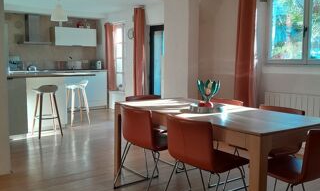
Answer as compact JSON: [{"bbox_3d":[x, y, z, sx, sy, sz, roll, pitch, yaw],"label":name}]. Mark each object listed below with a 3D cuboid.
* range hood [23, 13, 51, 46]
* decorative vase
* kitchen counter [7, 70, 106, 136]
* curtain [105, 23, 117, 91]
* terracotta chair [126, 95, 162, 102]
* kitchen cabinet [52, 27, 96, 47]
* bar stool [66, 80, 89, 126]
[{"bbox_3d":[-2.889,-1.555,7.501,0.600,0.680,0.480,-3,7,-30],"label":"range hood"},{"bbox_3d":[0.418,-0.021,2.777,0.200,0.235,0.200,0,6,0],"label":"decorative vase"},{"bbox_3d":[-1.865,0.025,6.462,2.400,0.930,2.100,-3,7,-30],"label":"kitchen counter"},{"bbox_3d":[-1.175,-0.921,7.628,0.130,1.570,0.450,-3,7,-30],"label":"curtain"},{"bbox_3d":[-0.086,0.417,3.530,0.490,0.770,0.500,-4,7,-36],"label":"terracotta chair"},{"bbox_3d":[-2.135,-1.445,8.028,1.000,0.430,0.380,-3,7,-30],"label":"kitchen cabinet"},{"bbox_3d":[-1.531,0.140,5.948,0.430,0.810,0.430,-3,7,-30],"label":"bar stool"}]

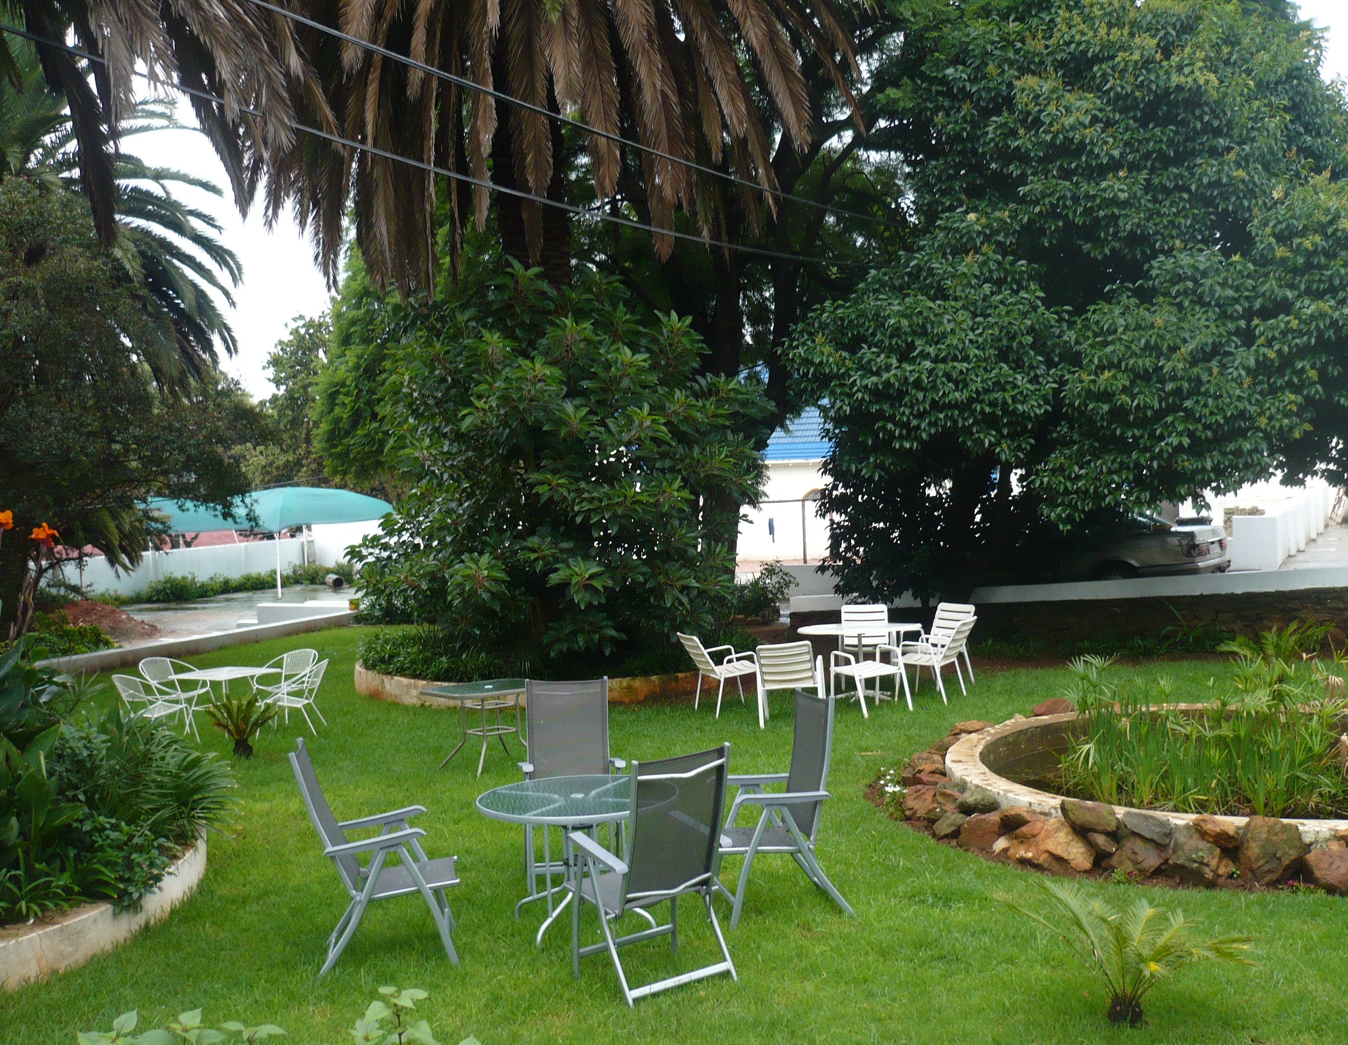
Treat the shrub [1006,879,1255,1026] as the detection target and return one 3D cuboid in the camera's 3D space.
[{"bbox_3d":[1.931,1.822,5.972,1.040,0.580,0.950,-2,2,0],"label":"shrub"}]

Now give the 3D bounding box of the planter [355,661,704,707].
[{"bbox_3d":[-1.352,1.805,17.152,4.800,0.290,4.700,-2,2,0],"label":"planter"}]

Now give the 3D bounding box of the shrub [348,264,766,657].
[{"bbox_3d":[-1.488,-0.704,16.786,4.900,4.720,4.500,-2,2,0],"label":"shrub"}]

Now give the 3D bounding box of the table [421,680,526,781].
[{"bbox_3d":[-1.544,1.738,11.968,0.930,0.710,0.680,-3,2,-37],"label":"table"}]

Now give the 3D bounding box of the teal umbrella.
[{"bbox_3d":[-11.848,0.593,41.500,7.300,3.200,5.500,-3,2,-12],"label":"teal umbrella"}]

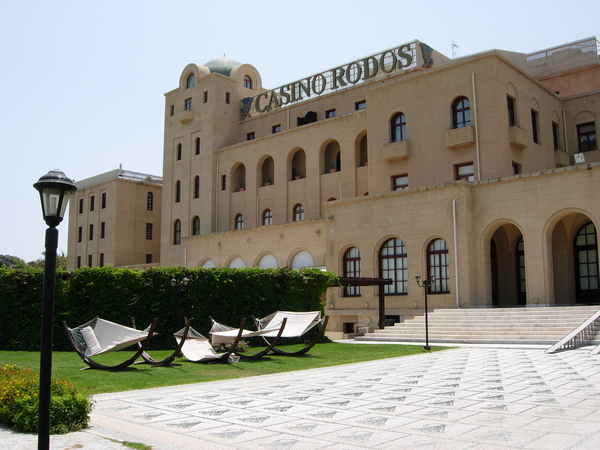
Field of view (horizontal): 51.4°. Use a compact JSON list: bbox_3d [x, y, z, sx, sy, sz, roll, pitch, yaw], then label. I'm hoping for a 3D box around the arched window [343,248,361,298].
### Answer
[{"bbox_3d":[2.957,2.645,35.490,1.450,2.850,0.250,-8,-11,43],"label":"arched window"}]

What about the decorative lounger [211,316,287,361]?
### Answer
[{"bbox_3d":[-1.641,3.510,19.369,3.150,1.280,1.150,-7,-11,42],"label":"decorative lounger"}]

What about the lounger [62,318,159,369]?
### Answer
[{"bbox_3d":[-4.800,2.973,15.716,3.200,1.280,1.150,-5,-9,31],"label":"lounger"}]

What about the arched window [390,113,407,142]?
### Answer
[{"bbox_3d":[6.024,-5.900,38.176,1.014,1.792,0.250,-8,-12,42],"label":"arched window"}]

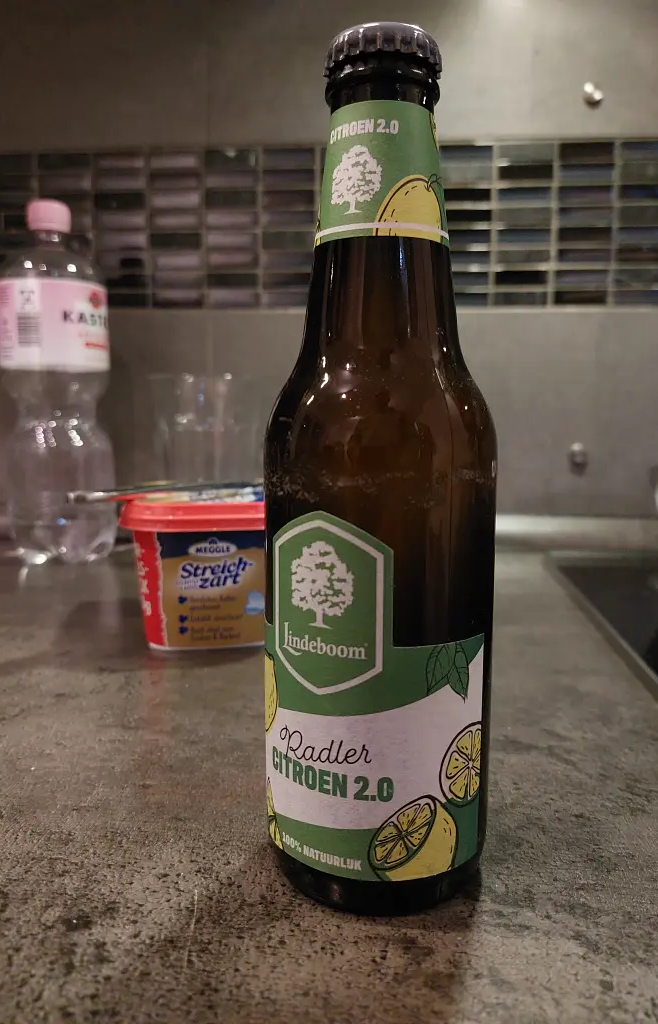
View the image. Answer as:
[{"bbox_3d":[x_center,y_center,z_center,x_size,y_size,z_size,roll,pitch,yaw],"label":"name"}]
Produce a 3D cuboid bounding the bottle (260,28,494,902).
[{"bbox_3d":[0.013,-0.010,0.188,0.061,0.207,0.061,4,8,28],"label":"bottle"}]

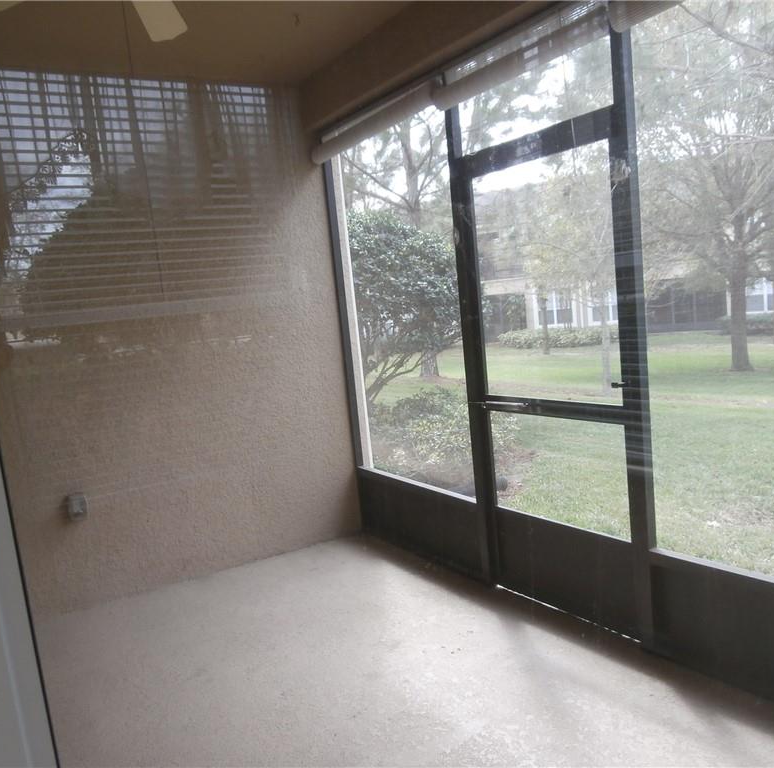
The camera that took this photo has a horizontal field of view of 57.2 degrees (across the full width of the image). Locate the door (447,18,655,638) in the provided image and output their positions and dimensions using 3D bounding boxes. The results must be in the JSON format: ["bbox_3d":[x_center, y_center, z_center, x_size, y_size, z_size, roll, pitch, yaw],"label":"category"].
[{"bbox_3d":[0.679,-0.152,3.065,0.060,2.348,1.001,-9,7,-33],"label":"door"}]

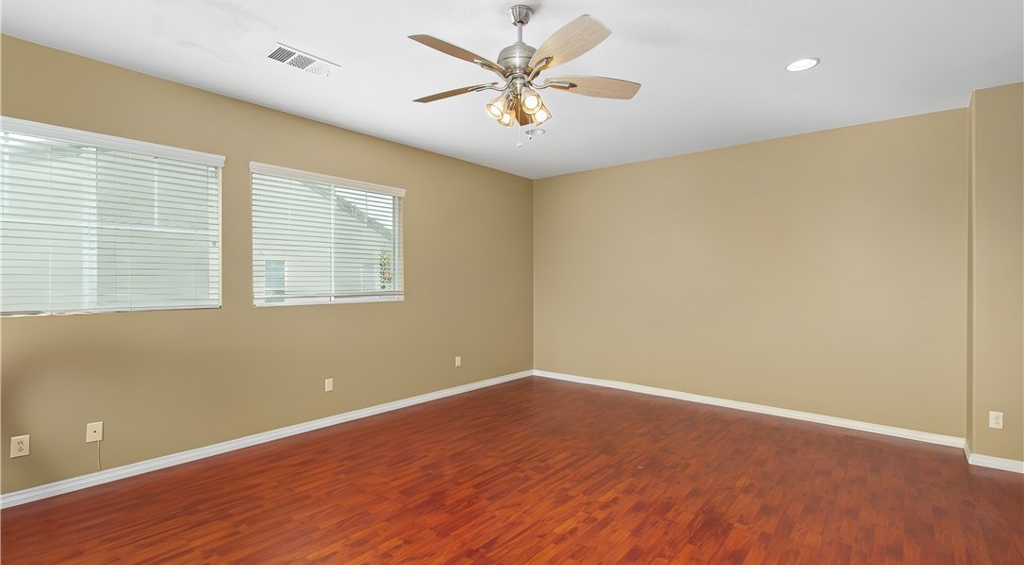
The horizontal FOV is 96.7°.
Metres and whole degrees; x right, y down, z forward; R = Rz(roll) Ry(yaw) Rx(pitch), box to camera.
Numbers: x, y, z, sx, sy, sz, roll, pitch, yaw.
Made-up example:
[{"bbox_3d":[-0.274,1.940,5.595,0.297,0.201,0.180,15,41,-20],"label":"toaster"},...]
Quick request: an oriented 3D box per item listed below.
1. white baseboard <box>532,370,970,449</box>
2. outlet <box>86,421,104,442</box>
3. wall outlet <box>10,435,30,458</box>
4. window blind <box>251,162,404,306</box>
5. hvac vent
[{"bbox_3d":[1.949,1.260,5.010,4.333,0.081,0.016,1,1,40],"label":"white baseboard"},{"bbox_3d":[-2.669,0.959,2.913,0.010,0.116,0.072,1,1,40],"label":"outlet"},{"bbox_3d":[-2.879,0.960,2.667,0.010,0.116,0.072,1,1,40],"label":"wall outlet"},{"bbox_3d":[-1.605,-0.381,4.177,0.070,1.157,1.479,1,1,40],"label":"window blind"},{"bbox_3d":[-1.341,-1.410,2.918,0.233,0.018,0.402,1,1,40],"label":"hvac vent"}]

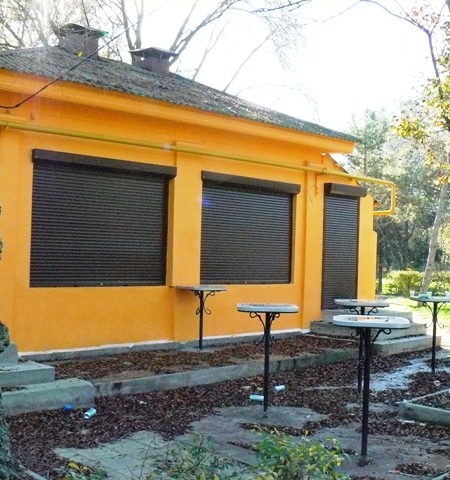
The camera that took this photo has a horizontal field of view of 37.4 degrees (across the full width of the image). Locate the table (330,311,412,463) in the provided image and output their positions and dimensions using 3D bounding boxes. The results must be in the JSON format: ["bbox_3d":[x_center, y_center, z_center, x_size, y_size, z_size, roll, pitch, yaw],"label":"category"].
[{"bbox_3d":[1.078,1.137,5.081,0.588,1.049,0.588,1,-1,14],"label":"table"}]

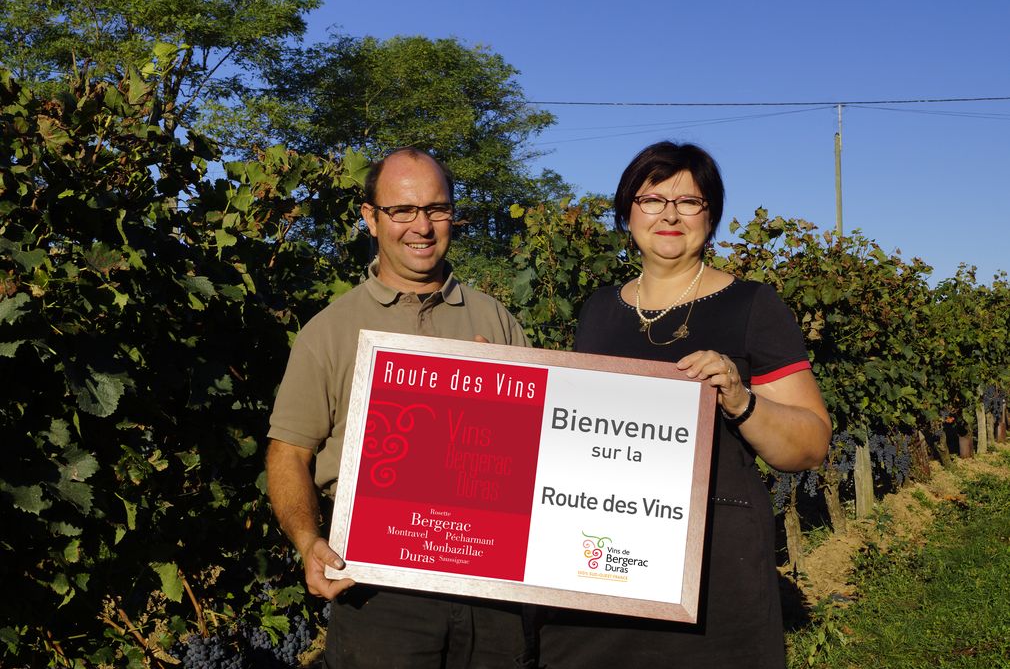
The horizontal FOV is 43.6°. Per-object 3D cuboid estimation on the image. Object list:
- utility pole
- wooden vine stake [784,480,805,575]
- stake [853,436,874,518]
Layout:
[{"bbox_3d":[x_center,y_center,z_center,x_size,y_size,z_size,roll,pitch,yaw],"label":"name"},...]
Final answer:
[{"bbox_3d":[9.540,-2.659,36.000,0.220,7.920,0.210,-1,0,15],"label":"utility pole"},{"bbox_3d":[1.424,0.948,6.200,0.080,0.460,0.080,-3,0,13],"label":"wooden vine stake"},{"bbox_3d":[2.304,0.911,8.100,0.115,0.540,0.100,-1,0,16],"label":"stake"}]

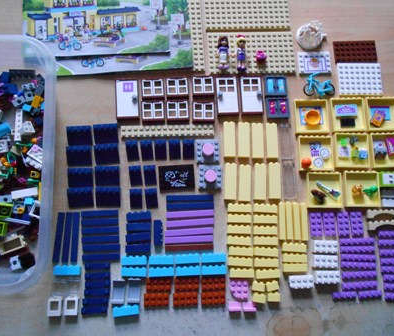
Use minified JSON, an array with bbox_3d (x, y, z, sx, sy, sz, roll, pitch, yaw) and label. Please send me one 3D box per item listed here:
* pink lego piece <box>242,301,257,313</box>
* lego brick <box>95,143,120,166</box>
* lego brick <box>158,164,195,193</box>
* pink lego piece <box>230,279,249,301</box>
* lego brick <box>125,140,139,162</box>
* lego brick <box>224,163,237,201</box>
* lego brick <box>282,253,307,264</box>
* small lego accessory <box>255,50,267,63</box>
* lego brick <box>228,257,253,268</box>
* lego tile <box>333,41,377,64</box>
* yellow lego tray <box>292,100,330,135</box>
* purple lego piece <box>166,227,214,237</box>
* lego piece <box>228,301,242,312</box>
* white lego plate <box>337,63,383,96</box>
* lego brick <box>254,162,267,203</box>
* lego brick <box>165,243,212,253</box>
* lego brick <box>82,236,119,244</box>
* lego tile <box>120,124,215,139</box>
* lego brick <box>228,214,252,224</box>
[{"bbox_3d":[0.070,0.182,0.441,0.016,0.009,0.011,0,82,-2],"label":"pink lego piece"},{"bbox_3d":[-0.122,-0.018,0.455,0.032,0.011,0.024,-5,81,-4],"label":"lego brick"},{"bbox_3d":[-0.027,0.014,0.458,0.048,0.003,0.032,-3,81,-4],"label":"lego brick"},{"bbox_3d":[0.055,0.160,0.443,0.024,0.005,0.024,0,81,-3],"label":"pink lego piece"},{"bbox_3d":[-0.089,-0.026,0.461,0.016,0.011,0.024,-5,81,-4],"label":"lego brick"},{"bbox_3d":[0.045,0.018,0.460,0.016,0.008,0.050,1,81,-3],"label":"lego brick"},{"bbox_3d":[0.129,0.119,0.448,0.032,0.008,0.011,0,81,-3],"label":"lego brick"},{"bbox_3d":[0.094,-0.160,0.484,0.013,0.011,0.013,1,81,-3],"label":"small lego accessory"},{"bbox_3d":[0.057,0.123,0.444,0.032,0.008,0.011,4,81,-2],"label":"lego brick"},{"bbox_3d":[0.235,-0.172,0.499,0.064,0.005,0.032,-2,82,-3],"label":"lego tile"},{"bbox_3d":[0.162,-0.073,0.480,0.048,0.008,0.049,-1,81,-3],"label":"yellow lego tray"},{"bbox_3d":[-0.010,0.087,0.455,0.064,0.003,0.008,-3,82,-2],"label":"purple lego piece"},{"bbox_3d":[0.048,0.178,0.434,0.016,0.008,0.010,1,81,-3],"label":"lego piece"},{"bbox_3d":[0.240,-0.130,0.496,0.064,0.005,0.048,-1,81,-3],"label":"white lego plate"},{"bbox_3d":[0.086,0.019,0.461,0.016,0.008,0.050,2,81,-3],"label":"lego brick"},{"bbox_3d":[-0.010,0.107,0.449,0.064,0.003,0.008,-1,82,-3],"label":"lego brick"},{"bbox_3d":[-0.125,0.093,0.440,0.048,0.003,0.008,-1,81,-3],"label":"lego brick"},{"bbox_3d":[-0.040,-0.050,0.468,0.128,0.005,0.016,-1,82,-2],"label":"lego tile"},{"bbox_3d":[0.056,0.068,0.453,0.032,0.008,0.011,1,81,-3],"label":"lego brick"}]

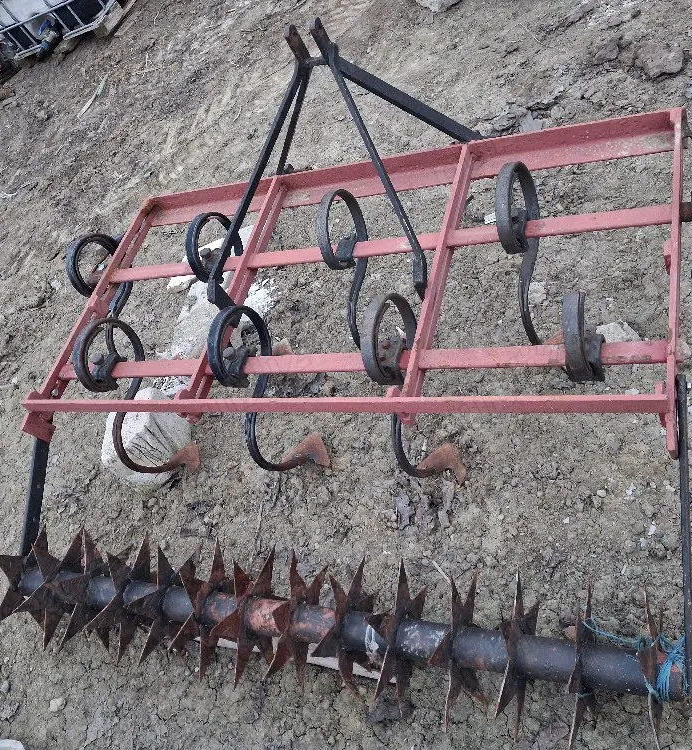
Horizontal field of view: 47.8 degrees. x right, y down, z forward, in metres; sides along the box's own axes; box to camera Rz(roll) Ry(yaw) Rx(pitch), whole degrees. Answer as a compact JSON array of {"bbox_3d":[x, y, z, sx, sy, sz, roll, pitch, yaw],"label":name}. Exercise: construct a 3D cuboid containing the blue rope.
[{"bbox_3d":[0.511,0.509,1.380,0.172,0.101,0.113,-2,54,28],"label":"blue rope"}]

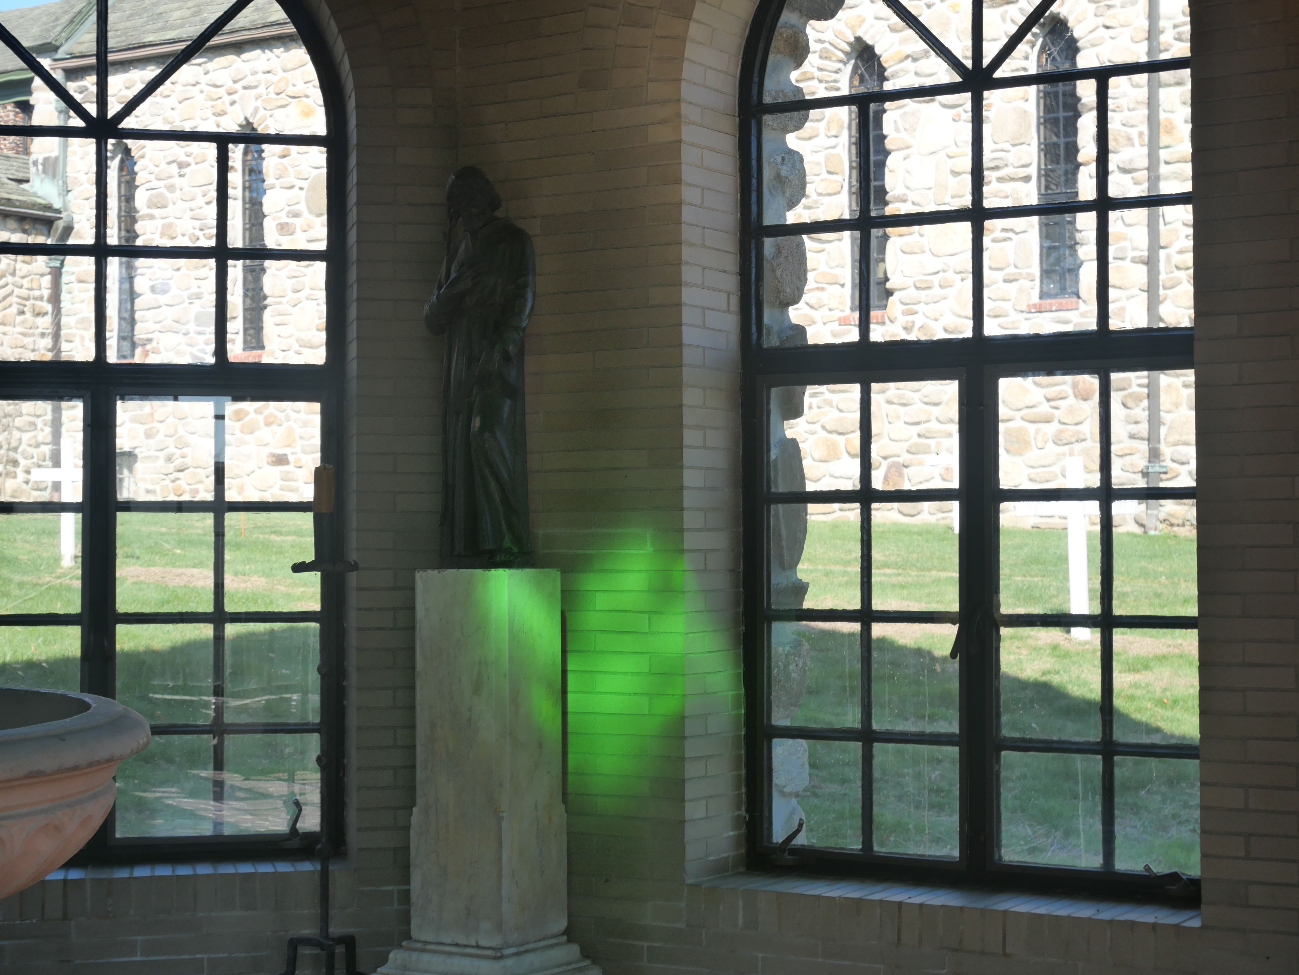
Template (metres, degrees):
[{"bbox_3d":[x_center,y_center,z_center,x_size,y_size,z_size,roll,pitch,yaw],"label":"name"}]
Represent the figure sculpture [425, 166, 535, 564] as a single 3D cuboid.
[{"bbox_3d":[-0.398,-0.285,5.630,0.265,0.935,0.205,-1,-1,29],"label":"figure sculpture"}]

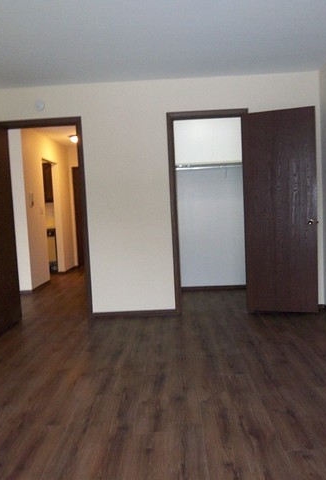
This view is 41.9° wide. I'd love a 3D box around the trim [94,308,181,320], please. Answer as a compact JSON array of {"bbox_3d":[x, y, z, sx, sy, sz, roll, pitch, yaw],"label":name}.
[{"bbox_3d":[-0.305,0.778,4.518,0.905,0.060,0.015,-2,4,2],"label":"trim"}]

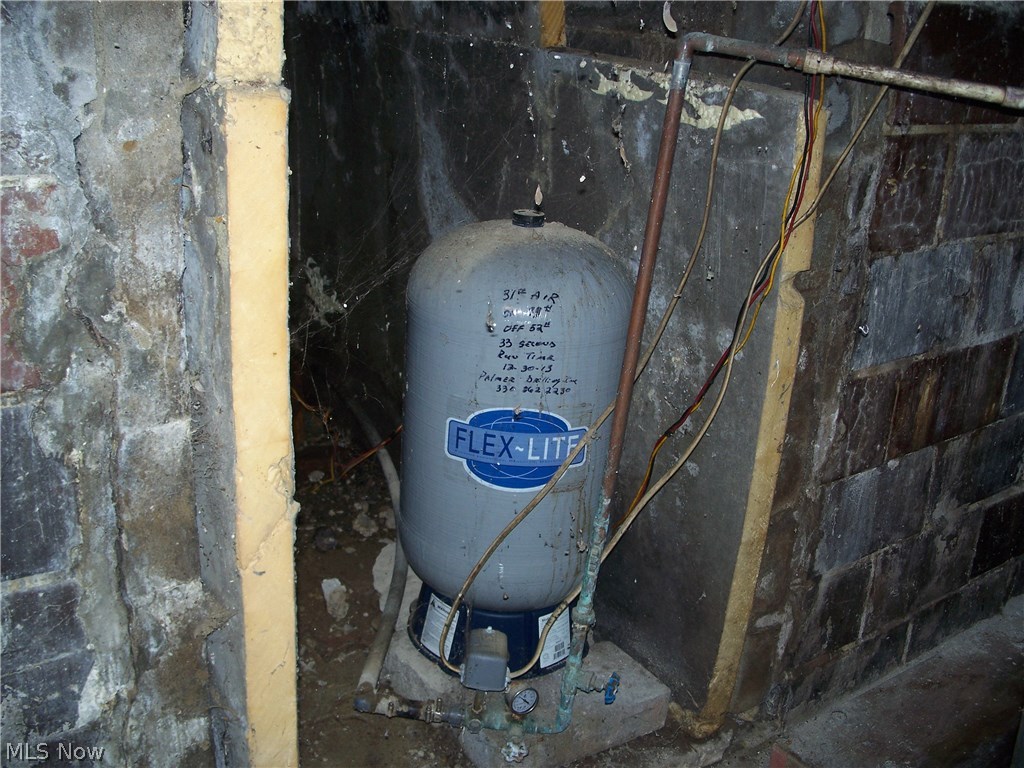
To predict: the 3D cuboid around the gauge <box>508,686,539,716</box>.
[{"bbox_3d":[0.018,0.551,1.918,0.053,0.059,0.030,-6,23,-23],"label":"gauge"}]

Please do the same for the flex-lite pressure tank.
[{"bbox_3d":[-0.003,0.097,2.112,0.411,0.865,0.411,1,21,-6],"label":"flex-lite pressure tank"}]

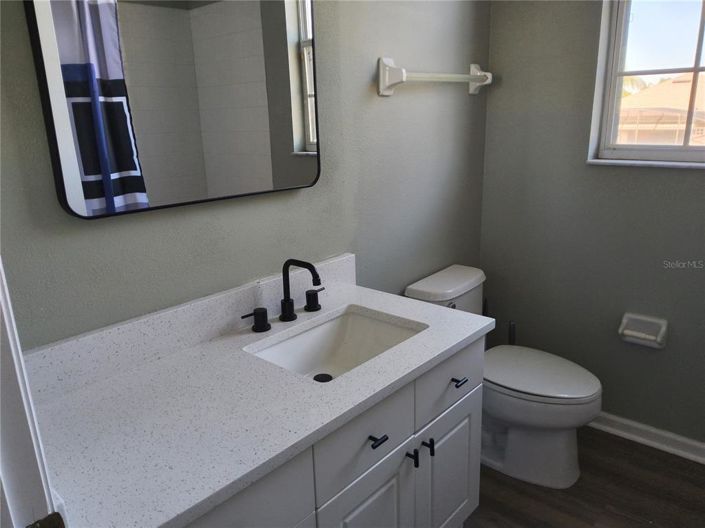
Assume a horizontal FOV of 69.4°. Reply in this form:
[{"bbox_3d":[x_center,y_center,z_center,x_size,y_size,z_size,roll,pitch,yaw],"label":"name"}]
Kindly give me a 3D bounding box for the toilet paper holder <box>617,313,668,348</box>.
[{"bbox_3d":[1.171,0.280,2.064,0.163,0.123,0.065,12,20,41],"label":"toilet paper holder"}]

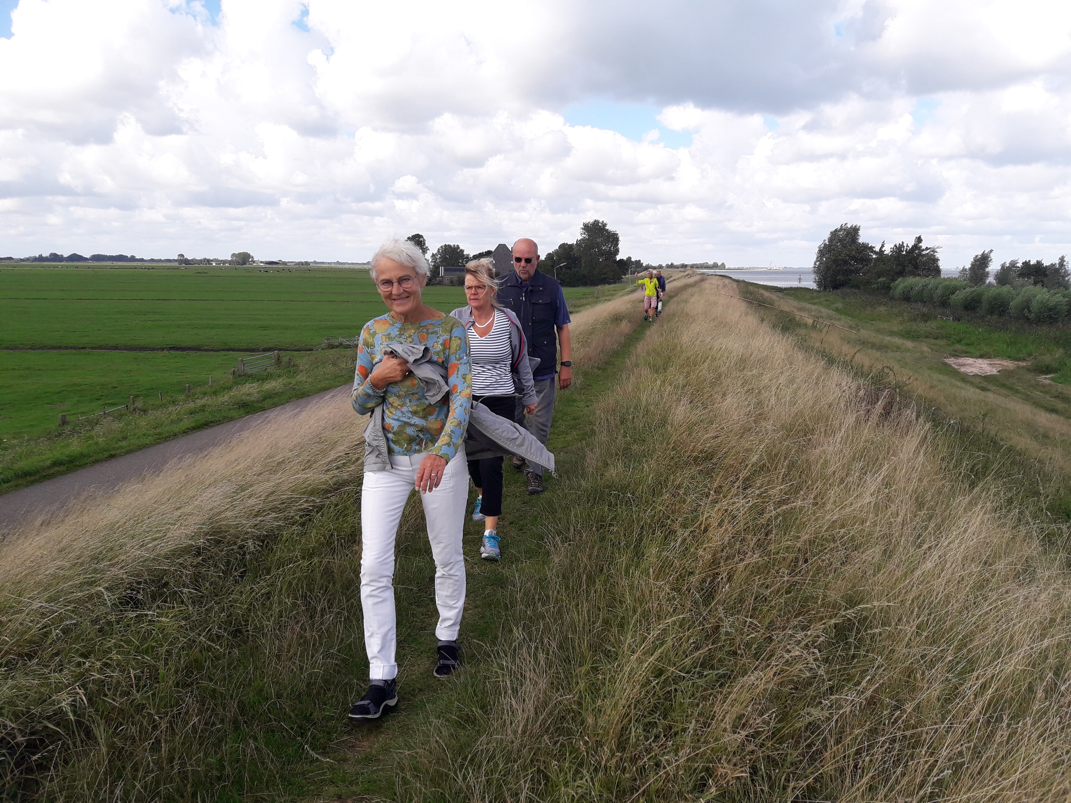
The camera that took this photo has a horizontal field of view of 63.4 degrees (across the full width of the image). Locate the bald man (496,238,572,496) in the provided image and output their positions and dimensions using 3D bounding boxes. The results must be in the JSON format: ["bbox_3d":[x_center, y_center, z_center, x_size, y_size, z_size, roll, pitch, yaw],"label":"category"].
[{"bbox_3d":[-0.048,-0.267,6.264,0.600,1.790,0.620,2,9,9],"label":"bald man"}]

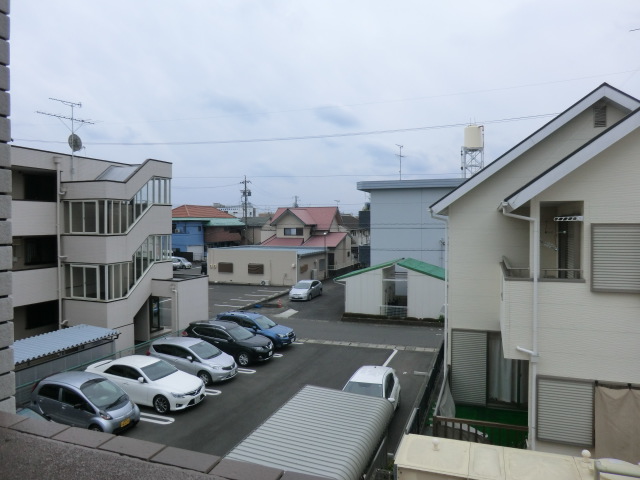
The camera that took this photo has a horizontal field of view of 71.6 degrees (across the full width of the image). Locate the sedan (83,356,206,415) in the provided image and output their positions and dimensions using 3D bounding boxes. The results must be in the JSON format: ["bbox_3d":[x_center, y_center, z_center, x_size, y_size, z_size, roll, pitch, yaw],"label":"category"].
[{"bbox_3d":[-6.326,5.065,16.281,4.730,1.440,1.800,1,2,24],"label":"sedan"}]

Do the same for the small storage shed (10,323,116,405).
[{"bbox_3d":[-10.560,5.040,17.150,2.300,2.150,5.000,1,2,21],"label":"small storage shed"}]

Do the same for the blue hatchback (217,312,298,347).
[{"bbox_3d":[-3.613,5.027,25.175,4.450,1.590,1.790,1,2,21],"label":"blue hatchback"}]

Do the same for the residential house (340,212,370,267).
[{"bbox_3d":[5.521,0.203,71.000,9.000,8.300,8.000,0,2,20],"label":"residential house"}]

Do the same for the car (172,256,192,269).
[{"bbox_3d":[-20.354,3.282,62.500,4.200,1.520,1.700,0,2,15],"label":"car"}]

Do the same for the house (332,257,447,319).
[{"bbox_3d":[5.667,3.227,30.659,8.534,3.860,4.400,1,2,22],"label":"house"}]

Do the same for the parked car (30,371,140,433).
[{"bbox_3d":[-7.734,5.374,14.574,3.400,1.580,1.475,1,2,21],"label":"parked car"}]

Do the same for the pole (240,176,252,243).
[{"bbox_3d":[-11.992,-3.510,71.920,1.900,13.700,1.000,1,2,20],"label":"pole"}]

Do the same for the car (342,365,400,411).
[{"bbox_3d":[1.630,5.402,14.850,1.700,1.470,4.400,0,2,20],"label":"car"}]

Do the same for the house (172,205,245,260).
[{"bbox_3d":[-19.926,-1.319,76.300,7.800,8.900,13.800,1,2,22],"label":"house"}]

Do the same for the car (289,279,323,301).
[{"bbox_3d":[-1.156,4.409,39.300,1.740,1.490,4.420,1,2,21],"label":"car"}]

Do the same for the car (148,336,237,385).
[{"bbox_3d":[-5.304,4.933,18.727,4.100,1.525,1.700,1,2,24],"label":"car"}]

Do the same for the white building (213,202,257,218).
[{"bbox_3d":[-27.094,-4.385,139.931,15.000,14.200,11.000,0,2,-2],"label":"white building"}]

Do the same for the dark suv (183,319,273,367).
[{"bbox_3d":[-4.285,4.748,21.091,4.640,1.720,1.820,1,2,24],"label":"dark suv"}]

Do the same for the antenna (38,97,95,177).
[{"bbox_3d":[-11.529,-4.598,20.100,1.100,3.550,2.550,1,2,31],"label":"antenna"}]

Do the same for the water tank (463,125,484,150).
[{"bbox_3d":[18.083,-11.943,51.597,2.150,2.550,2.150,1,2,22],"label":"water tank"}]

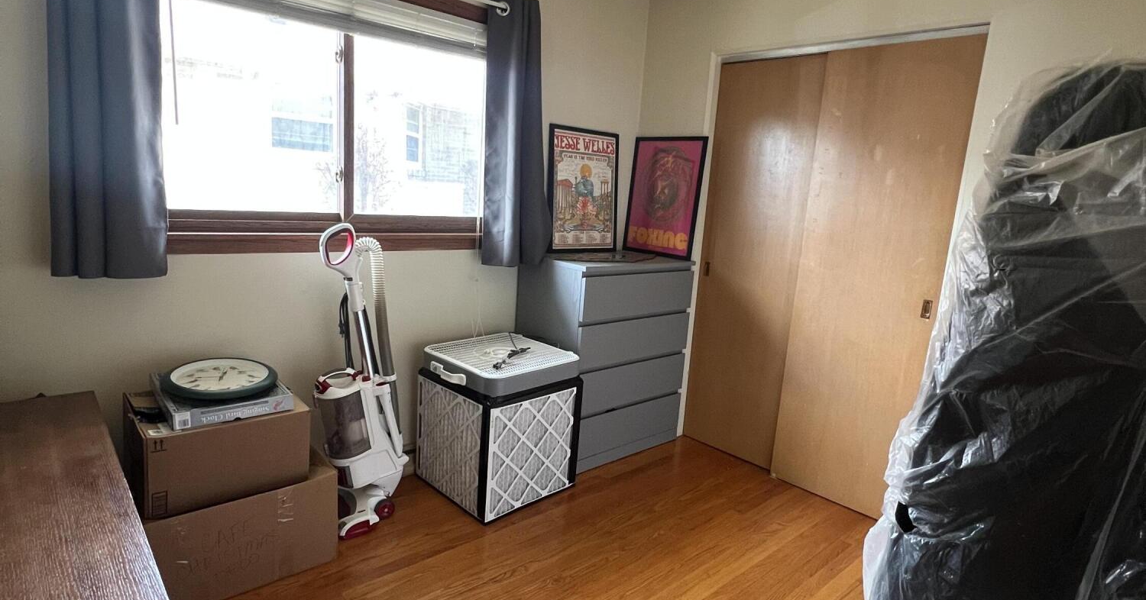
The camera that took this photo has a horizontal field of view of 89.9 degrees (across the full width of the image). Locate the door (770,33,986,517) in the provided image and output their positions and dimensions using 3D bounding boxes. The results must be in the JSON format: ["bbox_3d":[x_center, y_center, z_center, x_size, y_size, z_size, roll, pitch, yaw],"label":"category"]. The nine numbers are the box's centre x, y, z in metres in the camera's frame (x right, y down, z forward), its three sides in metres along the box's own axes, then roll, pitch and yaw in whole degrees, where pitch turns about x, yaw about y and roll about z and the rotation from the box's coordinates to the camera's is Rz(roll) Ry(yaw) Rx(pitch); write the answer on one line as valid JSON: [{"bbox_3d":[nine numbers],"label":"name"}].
[{"bbox_3d":[1.252,-0.059,2.492,0.035,2.010,0.603,-6,15,-41],"label":"door"}]

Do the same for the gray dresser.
[{"bbox_3d":[0.153,0.286,3.040,0.802,1.005,0.480,-6,15,-41],"label":"gray dresser"}]

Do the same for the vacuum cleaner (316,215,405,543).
[{"bbox_3d":[-0.825,0.296,2.268,0.280,1.170,0.370,13,15,39],"label":"vacuum cleaner"}]

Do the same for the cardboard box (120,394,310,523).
[{"bbox_3d":[-1.174,0.467,1.920,0.440,0.250,0.390,-6,15,-41],"label":"cardboard box"}]

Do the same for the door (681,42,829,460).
[{"bbox_3d":[0.924,-0.165,2.918,0.035,2.010,0.595,-6,15,-41],"label":"door"}]

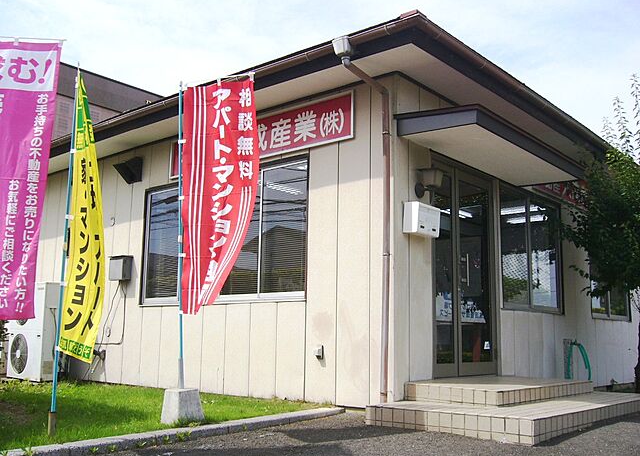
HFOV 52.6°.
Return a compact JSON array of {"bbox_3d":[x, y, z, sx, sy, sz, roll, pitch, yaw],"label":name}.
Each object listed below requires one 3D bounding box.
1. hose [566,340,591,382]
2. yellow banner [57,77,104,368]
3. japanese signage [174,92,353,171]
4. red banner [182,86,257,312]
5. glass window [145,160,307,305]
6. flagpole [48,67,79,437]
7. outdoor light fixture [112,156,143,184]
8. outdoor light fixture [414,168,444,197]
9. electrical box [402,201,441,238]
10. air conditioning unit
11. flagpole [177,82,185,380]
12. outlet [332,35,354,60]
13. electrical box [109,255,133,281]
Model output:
[{"bbox_3d":[3.243,1.681,8.086,0.300,0.560,0.240,-7,-12,40],"label":"hose"},{"bbox_3d":[-1.442,-0.090,3.913,0.170,1.740,0.520,7,-11,-35],"label":"yellow banner"},{"bbox_3d":[-0.697,-0.913,6.833,2.721,0.457,0.080,-7,-12,40],"label":"japanese signage"},{"bbox_3d":[-0.763,-0.245,4.905,0.600,1.800,0.180,-6,-11,38],"label":"red banner"},{"bbox_3d":[-1.142,0.118,7.091,2.709,1.440,0.100,-7,-12,40],"label":"glass window"},{"bbox_3d":[-1.674,0.091,4.265,0.042,2.470,0.042,-7,-12,40],"label":"flagpole"},{"bbox_3d":[-2.418,-0.734,8.207,0.260,0.320,0.200,-7,-12,40],"label":"outdoor light fixture"},{"bbox_3d":[1.050,-0.437,6.212,0.210,0.260,0.150,-7,-12,40],"label":"outdoor light fixture"},{"bbox_3d":[0.925,-0.063,5.848,0.150,0.270,0.366,-7,-12,40],"label":"electrical box"},{"bbox_3d":[-3.850,1.412,8.841,0.950,1.290,0.300,-7,-12,40],"label":"air conditioning unit"},{"bbox_3d":[-1.058,0.015,4.945,0.036,2.400,0.036,-9,-12,39],"label":"flagpole"},{"bbox_3d":[0.205,-1.608,5.766,0.150,0.190,0.130,-7,-12,40],"label":"outlet"},{"bbox_3d":[-2.600,0.522,8.440,0.300,0.300,0.160,-7,-12,40],"label":"electrical box"}]

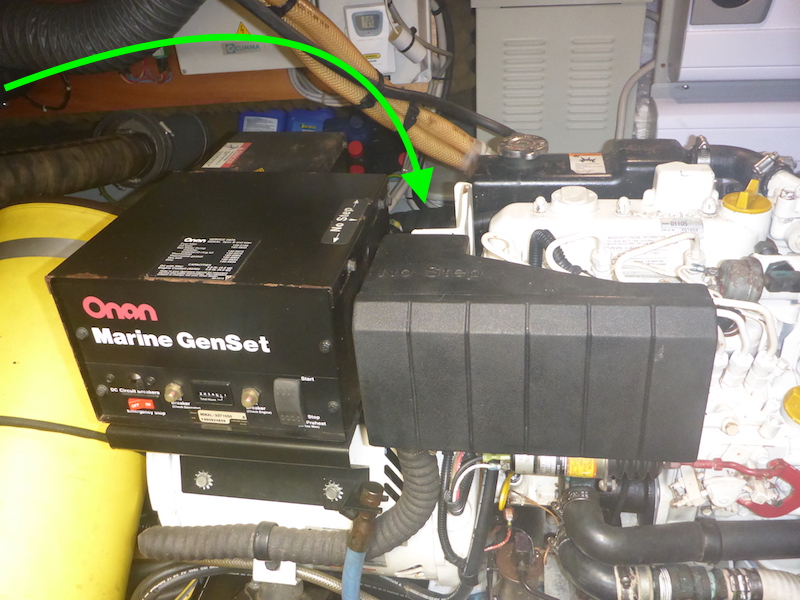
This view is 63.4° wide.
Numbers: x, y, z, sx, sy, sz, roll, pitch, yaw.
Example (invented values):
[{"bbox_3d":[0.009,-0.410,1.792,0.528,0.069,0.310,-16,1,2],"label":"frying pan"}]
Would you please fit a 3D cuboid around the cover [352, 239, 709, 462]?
[{"bbox_3d":[0.116,0.039,0.609,0.284,0.158,0.140,1,33,6],"label":"cover"}]

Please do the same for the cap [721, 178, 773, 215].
[{"bbox_3d":[0.366,-0.106,0.680,0.052,0.024,0.052,2,33,9],"label":"cap"}]

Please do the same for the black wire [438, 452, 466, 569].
[{"bbox_3d":[0.057,0.227,0.697,0.034,0.165,0.030,2,33,9],"label":"black wire"}]

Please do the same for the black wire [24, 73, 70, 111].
[{"bbox_3d":[-0.681,-0.401,1.250,0.090,0.075,0.020,2,33,9],"label":"black wire"}]

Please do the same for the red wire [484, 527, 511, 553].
[{"bbox_3d":[0.108,0.264,0.712,0.030,0.038,0.015,2,33,9],"label":"red wire"}]

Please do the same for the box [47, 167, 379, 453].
[{"bbox_3d":[-0.153,-0.001,0.664,0.245,0.176,0.236,3,33,8],"label":"box"}]

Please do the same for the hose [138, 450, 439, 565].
[{"bbox_3d":[-0.137,0.215,0.706,0.355,0.205,0.065,-1,32,3],"label":"hose"}]

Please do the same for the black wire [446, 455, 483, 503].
[{"bbox_3d":[0.066,0.185,0.672,0.037,0.068,0.030,2,33,9],"label":"black wire"}]

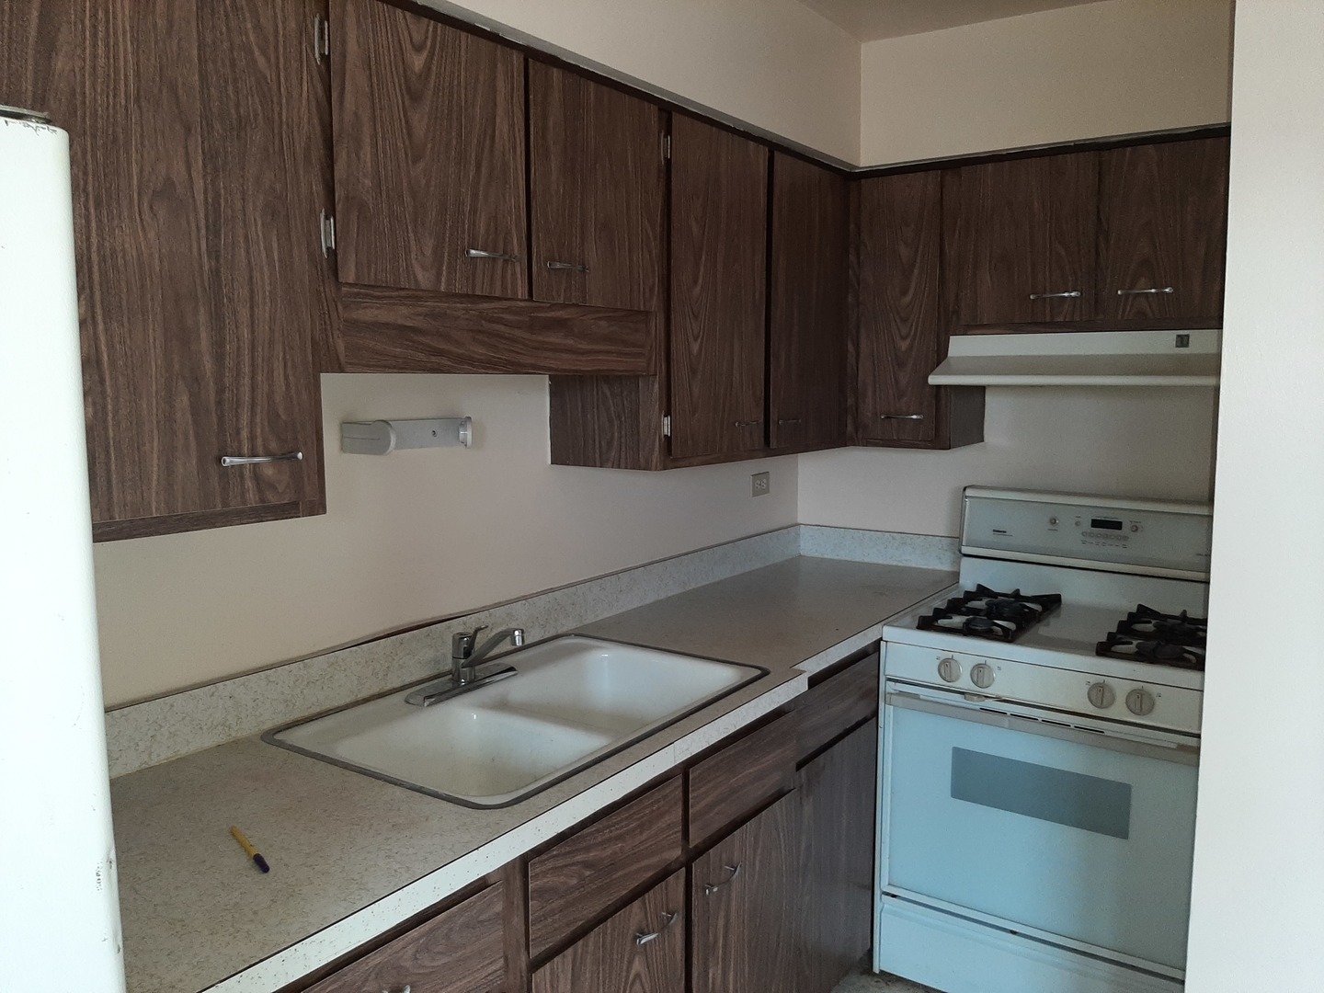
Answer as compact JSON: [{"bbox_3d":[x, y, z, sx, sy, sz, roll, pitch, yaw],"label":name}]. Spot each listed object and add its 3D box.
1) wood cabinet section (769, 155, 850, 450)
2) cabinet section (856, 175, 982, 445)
[{"bbox_3d":[0.263,-0.516,2.759,0.337,0.764,0.460,4,8,35],"label":"wood cabinet section"},{"bbox_3d":[0.756,-0.529,2.915,0.301,0.754,0.321,4,8,35],"label":"cabinet section"}]

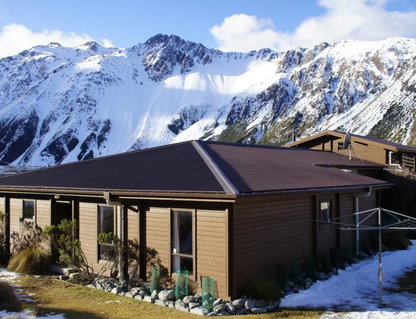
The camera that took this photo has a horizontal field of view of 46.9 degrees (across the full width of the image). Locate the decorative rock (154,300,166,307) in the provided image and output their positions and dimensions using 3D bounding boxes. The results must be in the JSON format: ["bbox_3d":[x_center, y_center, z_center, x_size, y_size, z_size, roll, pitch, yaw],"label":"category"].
[{"bbox_3d":[-1.218,3.691,12.293,0.324,0.130,0.211,-2,-3,42],"label":"decorative rock"}]

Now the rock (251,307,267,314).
[{"bbox_3d":[1.209,3.616,11.484,0.378,0.161,0.227,0,-2,0],"label":"rock"}]

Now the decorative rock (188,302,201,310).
[{"bbox_3d":[-0.327,3.633,11.850,0.284,0.192,0.250,0,-1,0],"label":"decorative rock"}]

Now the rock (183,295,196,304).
[{"bbox_3d":[-0.473,3.583,12.250,0.332,0.235,0.270,0,-1,0],"label":"rock"}]

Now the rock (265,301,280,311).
[{"bbox_3d":[1.607,3.639,11.950,0.374,0.242,0.300,0,-1,0],"label":"rock"}]

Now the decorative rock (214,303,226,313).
[{"bbox_3d":[0.300,3.560,11.535,0.288,0.213,0.231,0,-2,0],"label":"decorative rock"}]

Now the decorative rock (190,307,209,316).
[{"bbox_3d":[-0.204,3.620,11.426,0.451,0.173,0.280,-2,-3,42],"label":"decorative rock"}]

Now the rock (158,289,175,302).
[{"bbox_3d":[-1.081,3.545,12.504,0.411,0.331,0.329,0,-2,0],"label":"rock"}]

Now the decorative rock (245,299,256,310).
[{"bbox_3d":[1.039,3.544,11.722,0.310,0.264,0.259,0,-2,0],"label":"decorative rock"}]

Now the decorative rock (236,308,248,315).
[{"bbox_3d":[0.831,3.661,11.550,0.289,0.150,0.240,0,-1,0],"label":"decorative rock"}]

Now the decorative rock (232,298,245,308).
[{"bbox_3d":[0.754,3.595,11.950,0.287,0.230,0.240,0,-1,0],"label":"decorative rock"}]

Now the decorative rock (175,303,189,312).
[{"bbox_3d":[-0.649,3.622,11.737,0.348,0.199,0.244,-2,-3,42],"label":"decorative rock"}]

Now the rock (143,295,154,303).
[{"bbox_3d":[-1.564,3.659,12.600,0.289,0.191,0.240,0,-1,0],"label":"rock"}]

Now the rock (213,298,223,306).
[{"bbox_3d":[0.234,3.529,11.836,0.247,0.174,0.197,0,-2,0],"label":"rock"}]

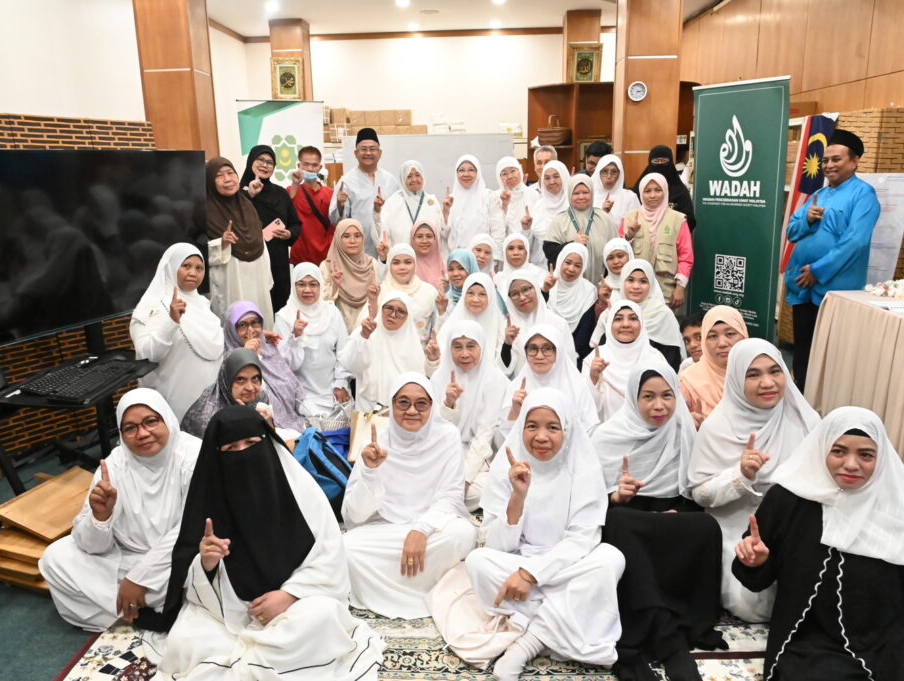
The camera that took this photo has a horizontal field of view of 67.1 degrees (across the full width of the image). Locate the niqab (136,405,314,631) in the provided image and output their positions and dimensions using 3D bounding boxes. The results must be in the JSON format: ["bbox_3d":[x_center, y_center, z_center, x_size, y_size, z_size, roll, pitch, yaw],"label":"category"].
[{"bbox_3d":[-0.726,0.534,2.187,0.530,0.674,0.450,-4,13,-12],"label":"niqab"}]

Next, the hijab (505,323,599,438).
[{"bbox_3d":[0.486,0.195,3.330,0.440,0.530,0.350,1,13,8],"label":"hijab"}]

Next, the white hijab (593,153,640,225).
[{"bbox_3d":[1.170,-1.073,4.852,0.341,0.477,0.300,1,13,11],"label":"white hijab"}]

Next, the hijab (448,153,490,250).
[{"bbox_3d":[0.128,-1.010,4.974,0.330,0.683,0.310,-1,13,1],"label":"hijab"}]

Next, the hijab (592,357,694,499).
[{"bbox_3d":[0.696,0.298,2.477,0.370,0.480,0.330,2,13,13],"label":"hijab"}]

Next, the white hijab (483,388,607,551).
[{"bbox_3d":[0.309,0.399,2.255,0.404,0.514,0.330,0,13,6],"label":"white hijab"}]

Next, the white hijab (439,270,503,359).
[{"bbox_3d":[0.112,-0.126,3.900,0.390,0.530,0.350,-1,13,0],"label":"white hijab"}]

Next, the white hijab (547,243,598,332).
[{"bbox_3d":[0.714,-0.324,4.006,0.294,0.500,0.300,2,13,14],"label":"white hijab"}]

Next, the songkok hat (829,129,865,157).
[{"bbox_3d":[2.267,-1.138,3.920,0.215,0.110,0.175,4,8,-33],"label":"songkok hat"}]

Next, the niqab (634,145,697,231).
[{"bbox_3d":[1.616,-1.156,5.161,0.470,0.625,0.350,1,13,12],"label":"niqab"}]

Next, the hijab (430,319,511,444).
[{"bbox_3d":[0.087,0.181,3.211,0.377,0.561,0.320,-1,13,1],"label":"hijab"}]

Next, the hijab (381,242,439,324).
[{"bbox_3d":[-0.249,-0.334,4.001,0.340,0.473,0.310,-1,13,1],"label":"hijab"}]

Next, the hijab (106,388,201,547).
[{"bbox_3d":[-1.020,0.417,2.356,0.340,0.523,0.330,-6,13,-20],"label":"hijab"}]

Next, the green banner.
[{"bbox_3d":[2.053,-0.830,5.058,0.150,2.050,0.771,-11,16,-36],"label":"green banner"}]

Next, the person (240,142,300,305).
[{"bbox_3d":[-1.220,-0.456,4.630,0.470,1.630,0.330,-6,14,-22],"label":"person"}]

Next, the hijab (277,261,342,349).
[{"bbox_3d":[-0.815,-0.194,3.900,0.380,0.490,0.330,-4,13,-12],"label":"hijab"}]

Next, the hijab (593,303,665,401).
[{"bbox_3d":[0.968,0.054,3.700,0.390,0.520,0.340,1,13,12],"label":"hijab"}]

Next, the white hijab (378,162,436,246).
[{"bbox_3d":[-0.316,-0.974,4.850,0.420,0.580,0.330,-2,13,-5],"label":"white hijab"}]

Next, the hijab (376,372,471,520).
[{"bbox_3d":[-0.113,0.411,2.620,0.380,0.550,0.350,-2,13,-2],"label":"hijab"}]

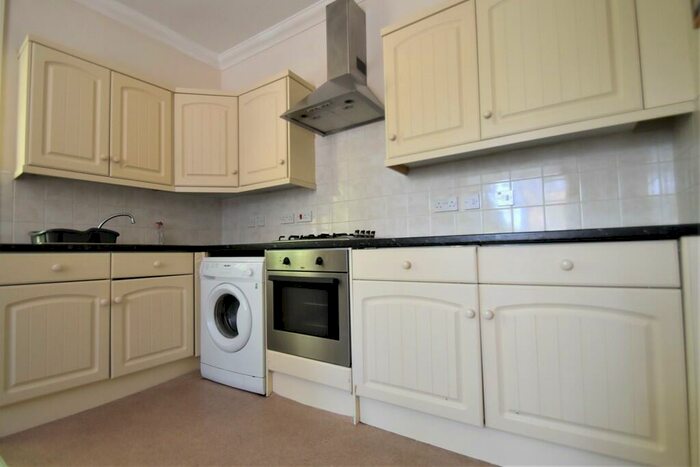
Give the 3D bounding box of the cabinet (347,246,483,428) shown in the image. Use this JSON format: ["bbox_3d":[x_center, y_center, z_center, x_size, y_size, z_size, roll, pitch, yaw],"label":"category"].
[{"bbox_3d":[0.410,0.439,1.525,0.592,0.740,0.580,-3,-5,31],"label":"cabinet"}]

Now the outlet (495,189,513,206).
[{"bbox_3d":[0.862,-0.199,1.631,0.088,0.088,0.012,-3,-5,31],"label":"outlet"}]

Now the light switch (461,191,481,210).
[{"bbox_3d":[0.739,-0.195,1.767,0.088,0.088,0.012,-3,-4,29],"label":"light switch"}]

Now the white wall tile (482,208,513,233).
[{"bbox_3d":[0.865,-0.067,1.701,0.151,0.151,0.010,-3,-4,29],"label":"white wall tile"}]

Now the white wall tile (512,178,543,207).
[{"bbox_3d":[0.958,-0.217,1.572,0.153,0.153,0.010,-3,-5,31],"label":"white wall tile"}]

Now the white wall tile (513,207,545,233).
[{"bbox_3d":[0.999,-0.074,1.626,0.151,0.151,0.010,-3,-4,29],"label":"white wall tile"}]

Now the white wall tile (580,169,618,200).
[{"bbox_3d":[1.264,-0.243,1.484,0.151,0.151,0.010,-3,-4,29],"label":"white wall tile"}]

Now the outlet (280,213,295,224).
[{"bbox_3d":[-0.532,-0.122,2.478,0.148,0.086,0.012,-3,-5,31],"label":"outlet"}]

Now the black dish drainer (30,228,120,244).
[{"bbox_3d":[-1.578,0.024,1.686,0.300,0.110,0.400,-3,-5,31],"label":"black dish drainer"}]

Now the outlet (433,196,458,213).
[{"bbox_3d":[0.590,-0.177,1.800,0.146,0.087,0.012,-3,-5,31],"label":"outlet"}]

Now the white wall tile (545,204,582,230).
[{"bbox_3d":[1.133,-0.082,1.551,0.151,0.151,0.010,-3,-4,29],"label":"white wall tile"}]

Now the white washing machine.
[{"bbox_3d":[-0.630,0.576,2.122,0.595,0.832,0.560,-3,-5,28],"label":"white washing machine"}]

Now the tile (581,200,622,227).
[{"bbox_3d":[1.268,-0.089,1.475,0.151,0.151,0.010,-3,-4,29],"label":"tile"}]

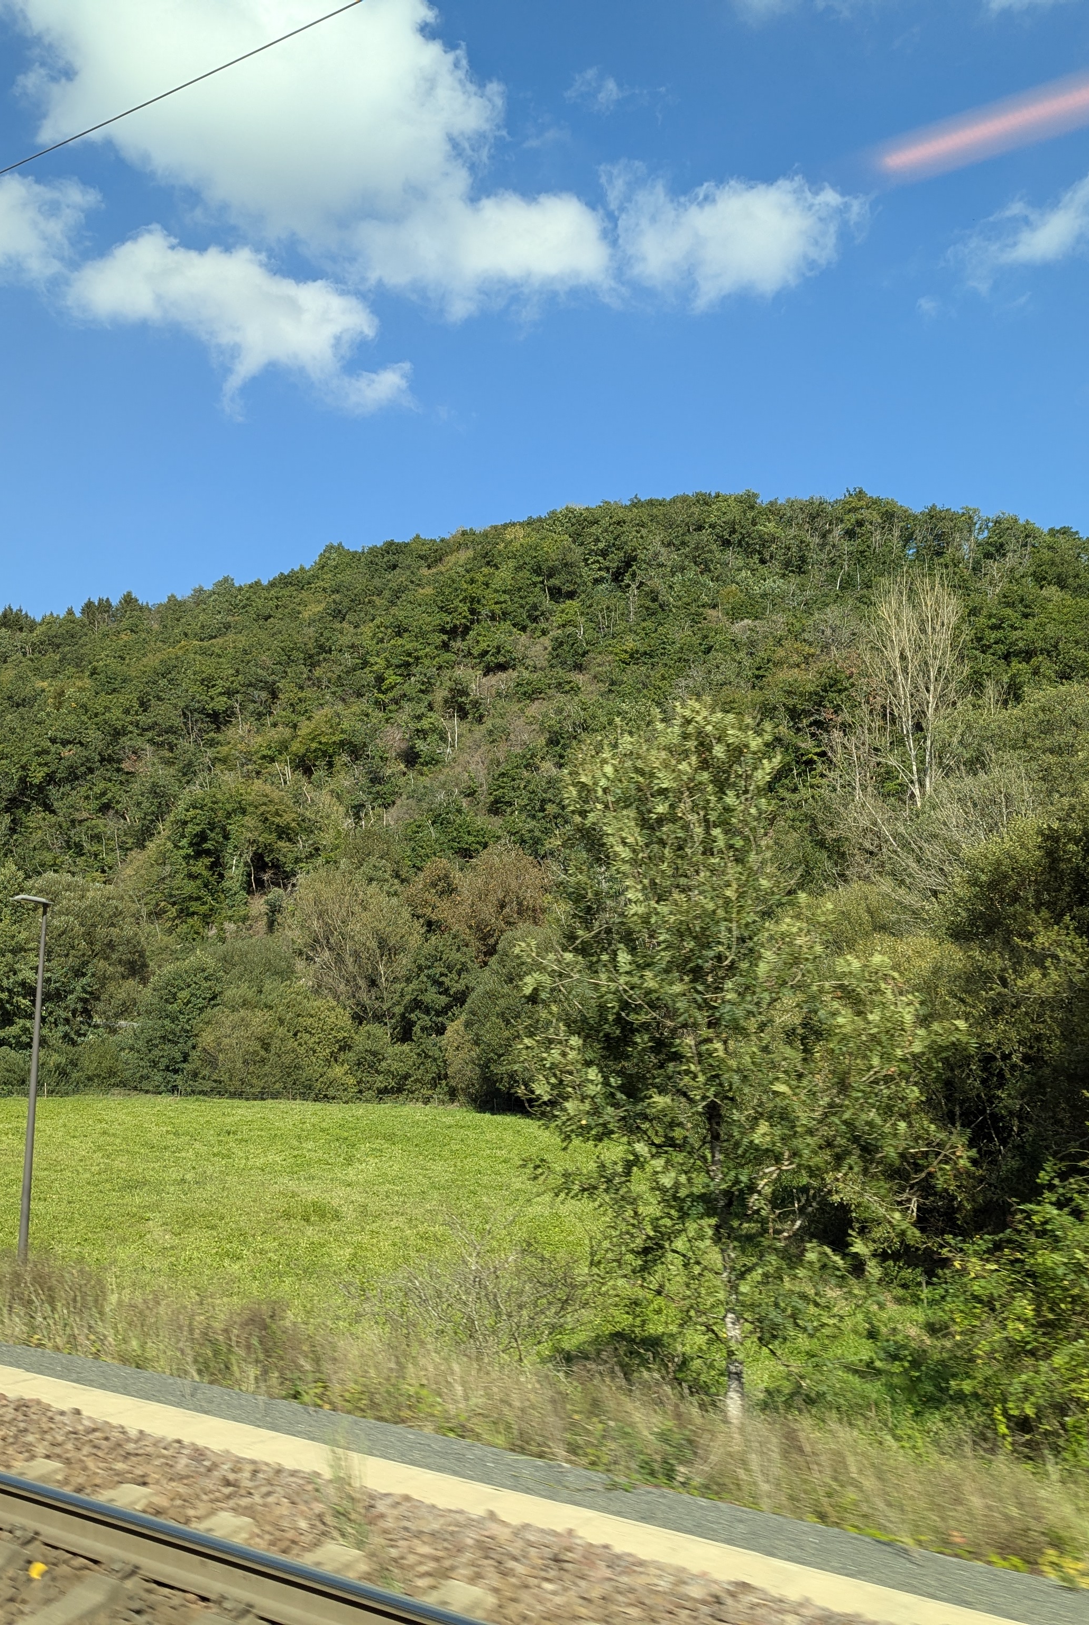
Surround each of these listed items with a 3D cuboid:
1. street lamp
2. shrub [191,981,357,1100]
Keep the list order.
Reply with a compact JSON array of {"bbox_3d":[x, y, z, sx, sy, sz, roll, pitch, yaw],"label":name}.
[{"bbox_3d":[-7.087,3.730,20.130,0.250,5.200,0.650,-6,-11,36],"label":"street lamp"},{"bbox_3d":[-15.732,13.382,87.698,9.000,6.700,7.000,2,-9,-10],"label":"shrub"}]

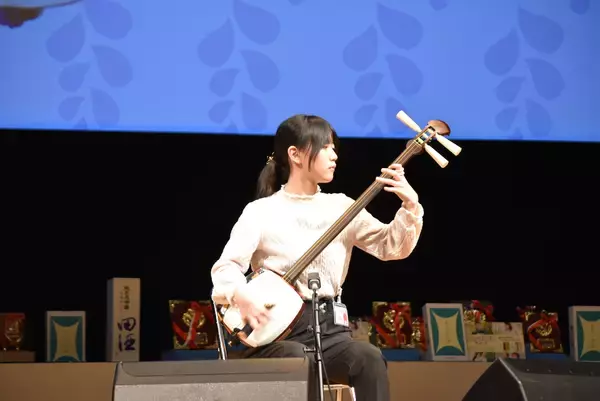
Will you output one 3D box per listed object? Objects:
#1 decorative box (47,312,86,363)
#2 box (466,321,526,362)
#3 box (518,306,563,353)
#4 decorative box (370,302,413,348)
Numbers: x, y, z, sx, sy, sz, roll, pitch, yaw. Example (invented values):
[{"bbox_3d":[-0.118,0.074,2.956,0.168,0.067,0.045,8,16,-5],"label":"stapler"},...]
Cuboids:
[{"bbox_3d":[-0.998,0.595,11.976,0.166,0.248,0.055,0,-15,-12],"label":"decorative box"},{"bbox_3d":[0.866,0.637,12.523,0.280,0.180,0.050,1,-19,-16],"label":"box"},{"bbox_3d":[1.088,0.602,12.572,0.158,0.193,0.050,1,-21,-17],"label":"box"},{"bbox_3d":[0.406,0.560,12.373,0.174,0.213,0.050,1,-21,-16],"label":"decorative box"}]

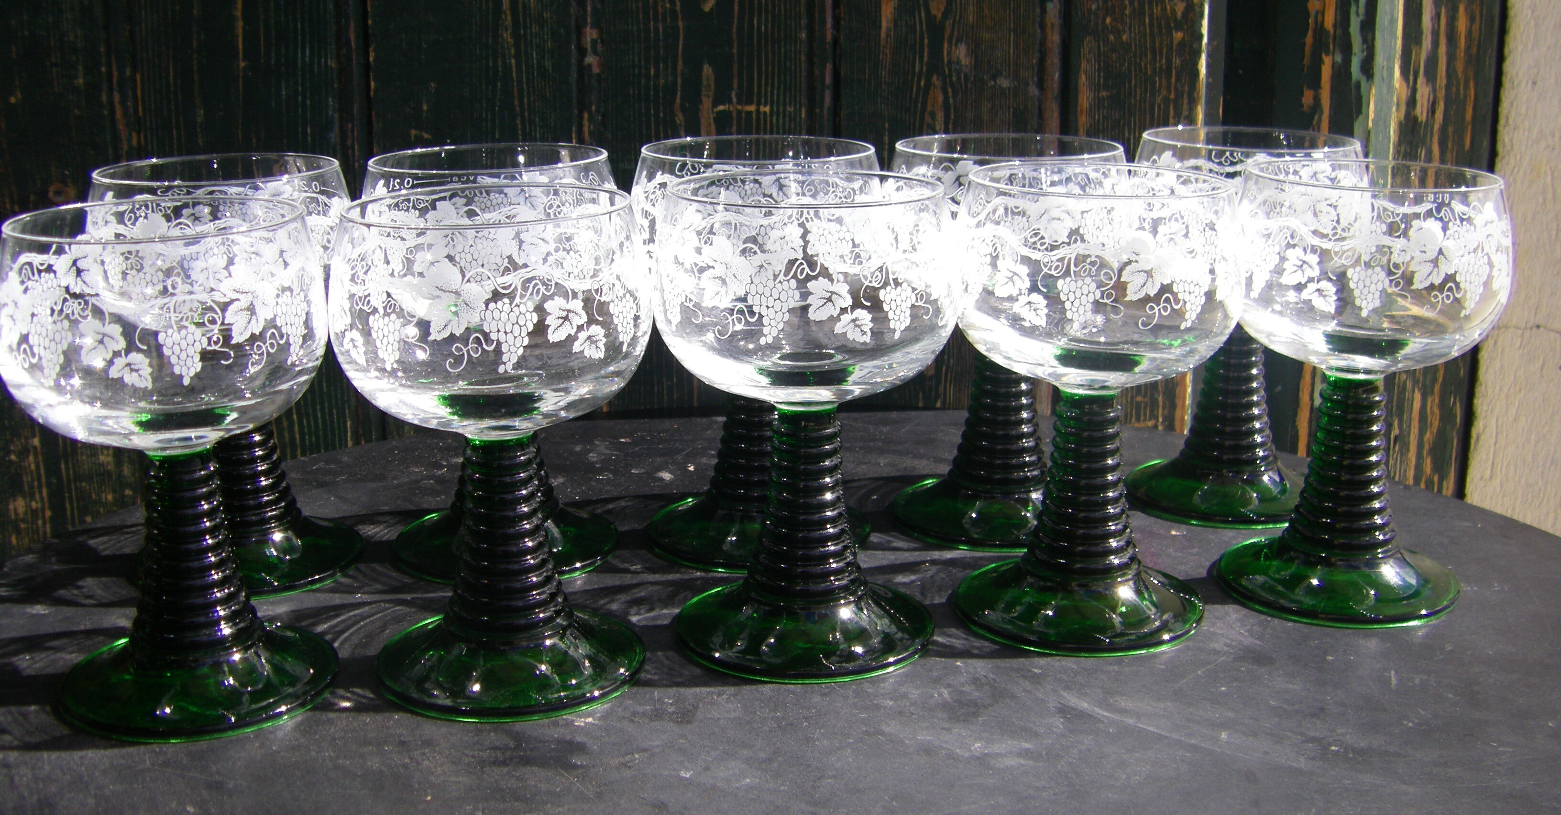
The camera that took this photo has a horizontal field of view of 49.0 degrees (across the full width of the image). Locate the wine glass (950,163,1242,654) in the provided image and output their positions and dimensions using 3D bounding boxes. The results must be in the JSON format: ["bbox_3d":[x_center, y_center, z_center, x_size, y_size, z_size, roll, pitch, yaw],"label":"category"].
[{"bbox_3d":[0.092,-0.002,0.513,0.085,0.132,0.085,0,15,0],"label":"wine glass"}]

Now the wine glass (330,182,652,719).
[{"bbox_3d":[-0.077,0.010,0.472,0.085,0.132,0.085,0,15,0],"label":"wine glass"}]

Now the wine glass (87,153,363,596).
[{"bbox_3d":[-0.177,-0.013,0.558,0.085,0.132,0.085,0,15,0],"label":"wine glass"}]

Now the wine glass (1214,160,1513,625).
[{"bbox_3d":[0.177,-0.007,0.531,0.085,0.132,0.085,0,15,0],"label":"wine glass"}]

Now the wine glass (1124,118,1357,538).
[{"bbox_3d":[0.166,-0.031,0.618,0.085,0.132,0.085,0,15,0],"label":"wine glass"}]

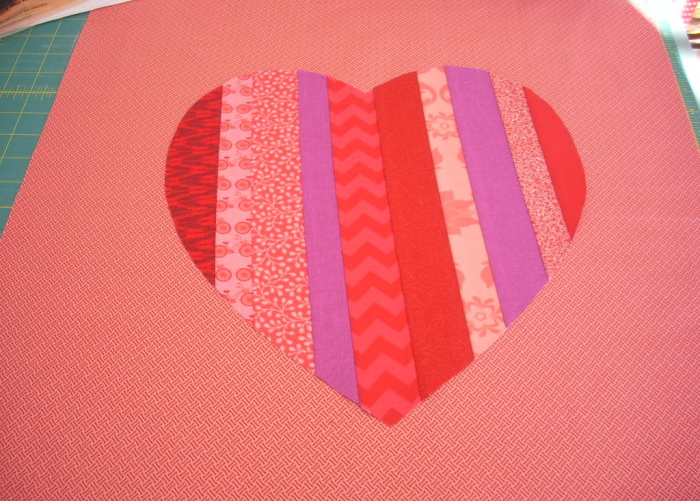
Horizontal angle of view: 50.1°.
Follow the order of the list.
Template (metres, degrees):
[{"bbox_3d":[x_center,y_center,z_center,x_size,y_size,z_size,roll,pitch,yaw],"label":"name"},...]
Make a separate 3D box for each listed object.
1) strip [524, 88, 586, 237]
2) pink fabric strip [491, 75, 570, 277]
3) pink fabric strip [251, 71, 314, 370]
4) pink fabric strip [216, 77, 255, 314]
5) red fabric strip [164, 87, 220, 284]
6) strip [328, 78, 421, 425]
[{"bbox_3d":[0.166,-0.075,0.583,0.027,0.004,0.164,-4,54,-1],"label":"strip"},{"bbox_3d":[0.141,-0.068,0.579,0.024,0.004,0.218,-4,54,-1],"label":"pink fabric strip"},{"bbox_3d":[-0.053,-0.040,0.565,0.040,0.004,0.298,-4,54,-1],"label":"pink fabric strip"},{"bbox_3d":[-0.088,-0.054,0.576,0.026,0.004,0.250,-4,54,-1],"label":"pink fabric strip"},{"bbox_3d":[-0.122,-0.058,0.580,0.042,0.004,0.206,-4,54,-1],"label":"red fabric strip"},{"bbox_3d":[0.013,-0.024,0.550,0.039,0.004,0.323,-5,54,-2],"label":"strip"}]

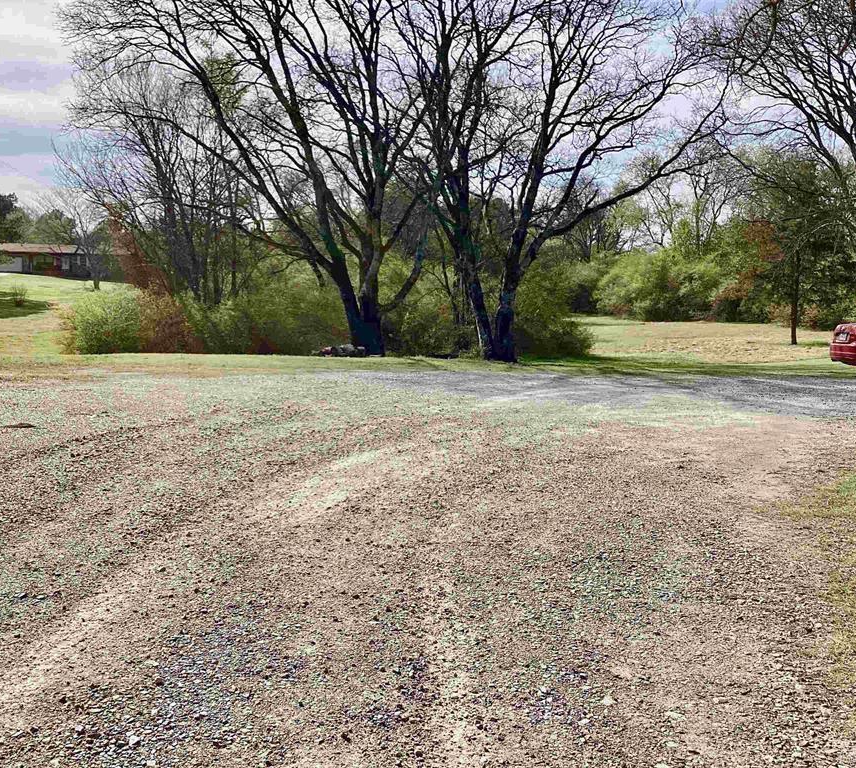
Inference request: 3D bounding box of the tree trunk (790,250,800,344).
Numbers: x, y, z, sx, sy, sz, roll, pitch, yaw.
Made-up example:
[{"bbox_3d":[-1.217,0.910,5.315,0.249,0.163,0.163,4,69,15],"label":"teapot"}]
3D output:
[{"bbox_3d":[13.025,-2.995,32.500,0.270,3.350,0.270,0,5,0],"label":"tree trunk"}]

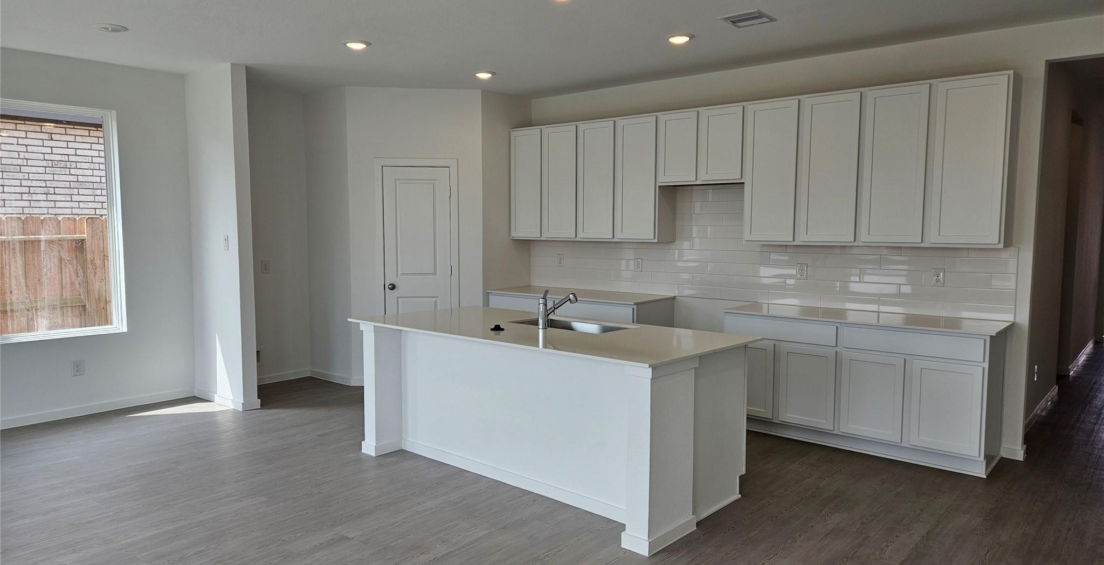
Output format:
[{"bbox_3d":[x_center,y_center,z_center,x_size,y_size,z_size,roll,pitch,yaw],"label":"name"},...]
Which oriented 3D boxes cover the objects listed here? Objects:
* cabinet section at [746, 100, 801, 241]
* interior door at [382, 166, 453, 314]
[{"bbox_3d":[1.710,-0.824,5.506,0.432,1.043,0.316,4,6,41],"label":"cabinet section"},{"bbox_3d":[-1.263,-0.060,6.918,0.601,2.029,0.040,0,5,-6],"label":"interior door"}]

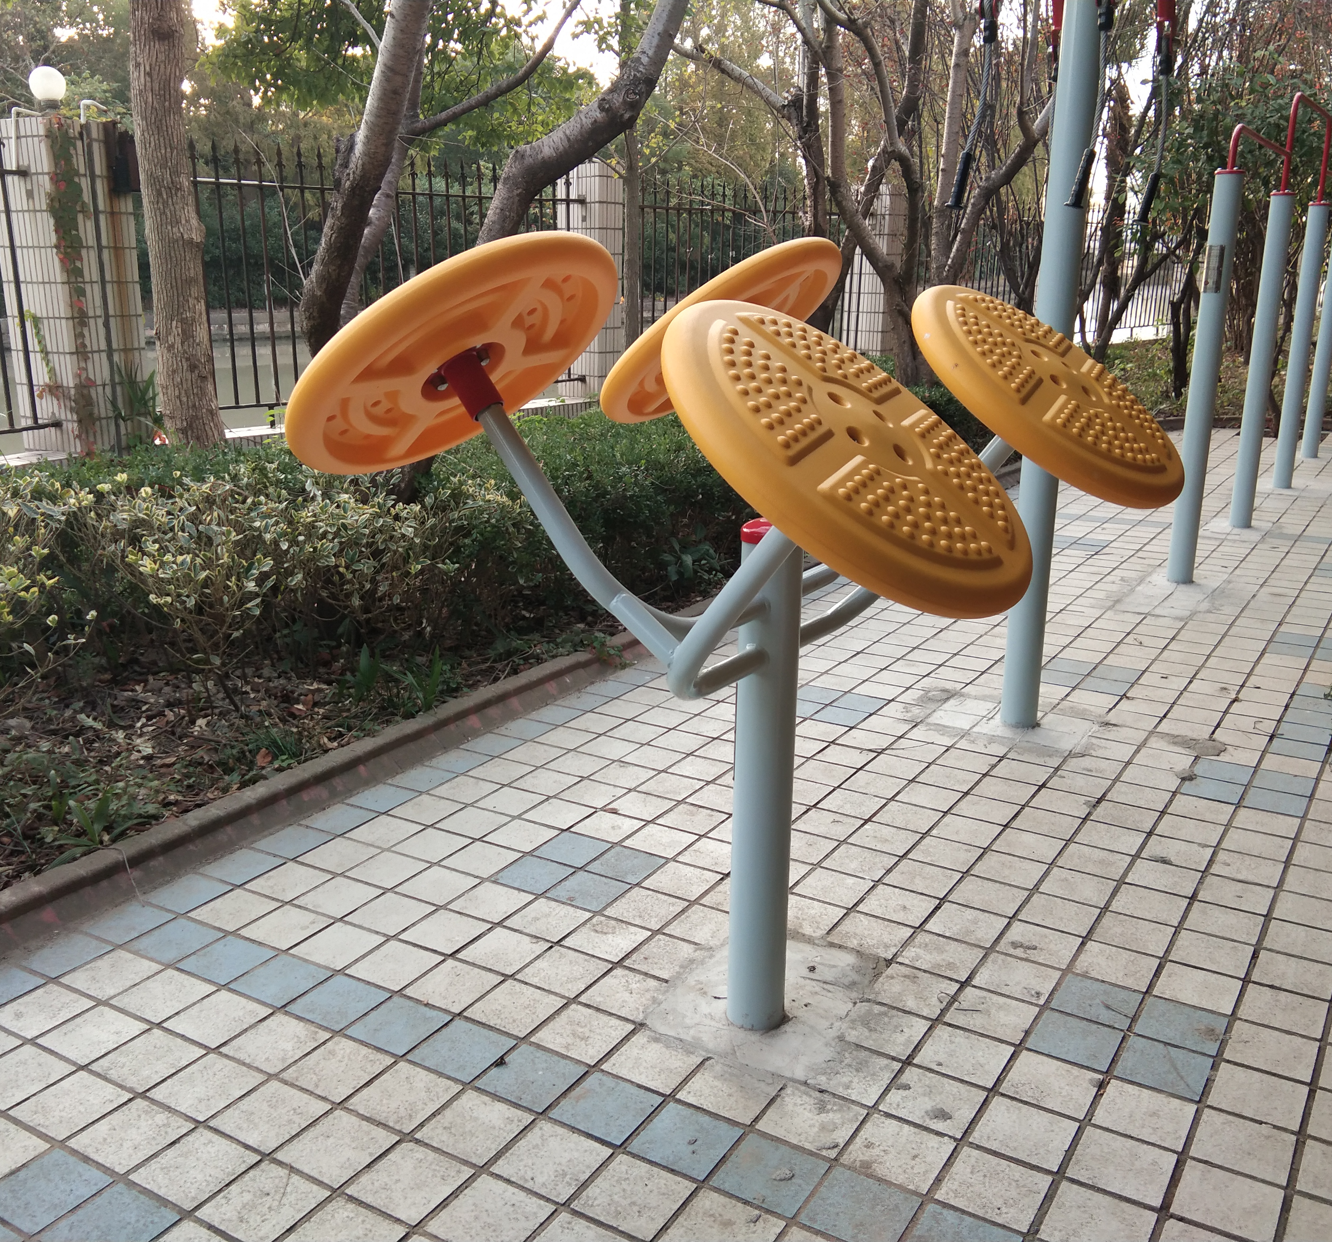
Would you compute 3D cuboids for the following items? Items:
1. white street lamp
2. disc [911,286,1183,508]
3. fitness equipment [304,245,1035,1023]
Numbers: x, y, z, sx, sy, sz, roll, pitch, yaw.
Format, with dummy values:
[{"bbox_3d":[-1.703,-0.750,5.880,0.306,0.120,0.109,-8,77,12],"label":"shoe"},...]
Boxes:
[{"bbox_3d":[-4.003,-3.455,9.600,0.250,0.290,0.250,-5,16,-17],"label":"white street lamp"},{"bbox_3d":[0.711,-0.423,2.758,0.600,0.080,0.600,43,32,13],"label":"disc"},{"bbox_3d":[0.190,0.068,2.690,1.260,1.430,1.520,9,18,28],"label":"fitness equipment"}]

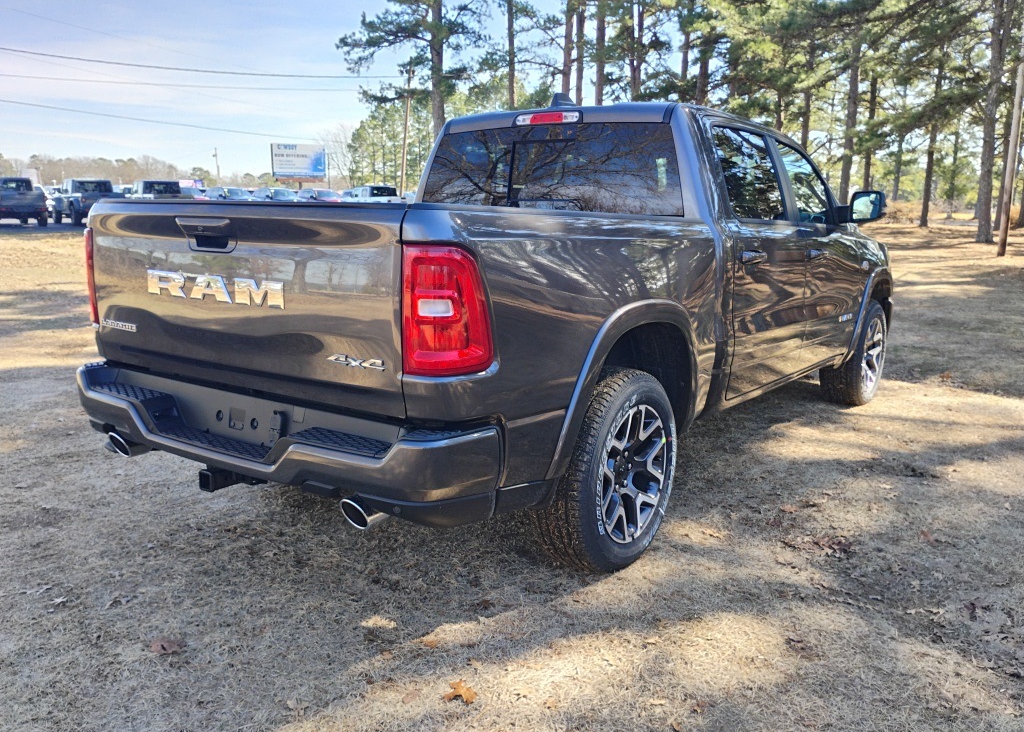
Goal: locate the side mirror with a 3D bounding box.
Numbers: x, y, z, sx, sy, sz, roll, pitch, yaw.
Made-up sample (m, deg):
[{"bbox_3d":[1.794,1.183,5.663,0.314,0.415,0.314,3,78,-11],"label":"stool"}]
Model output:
[{"bbox_3d":[2.119,-0.949,4.950,0.210,0.185,0.140,8,13,36],"label":"side mirror"}]

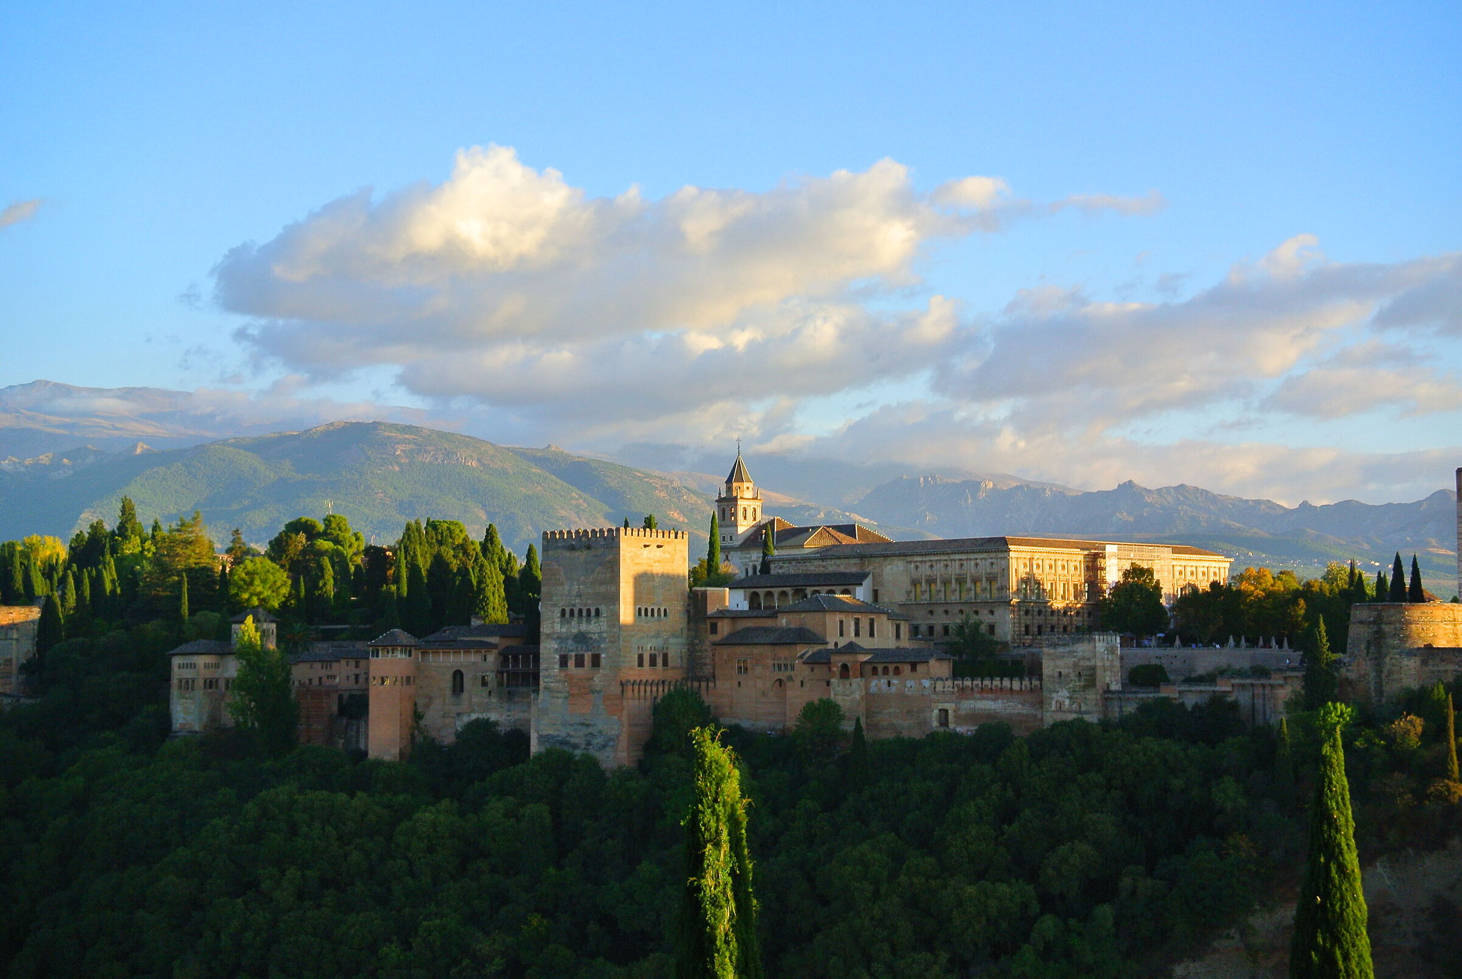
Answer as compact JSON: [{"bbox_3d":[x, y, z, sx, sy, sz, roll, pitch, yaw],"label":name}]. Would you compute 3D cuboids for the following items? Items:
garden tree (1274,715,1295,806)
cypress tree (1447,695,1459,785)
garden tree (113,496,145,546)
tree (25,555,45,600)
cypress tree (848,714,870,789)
[{"bbox_3d":[77.070,37.680,402.000,2.800,12.080,2.800,0,-4,0],"label":"garden tree"},{"bbox_3d":[100.530,34.660,402.000,1.800,12.720,1.800,0,-4,0],"label":"cypress tree"},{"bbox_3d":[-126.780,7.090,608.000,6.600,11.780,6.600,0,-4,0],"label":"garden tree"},{"bbox_3d":[-137.350,17.470,570.000,3.700,9.690,3.700,0,-4,0],"label":"tree"},{"bbox_3d":[18.090,37.380,410.000,3.000,10.220,3.000,0,-4,0],"label":"cypress tree"}]

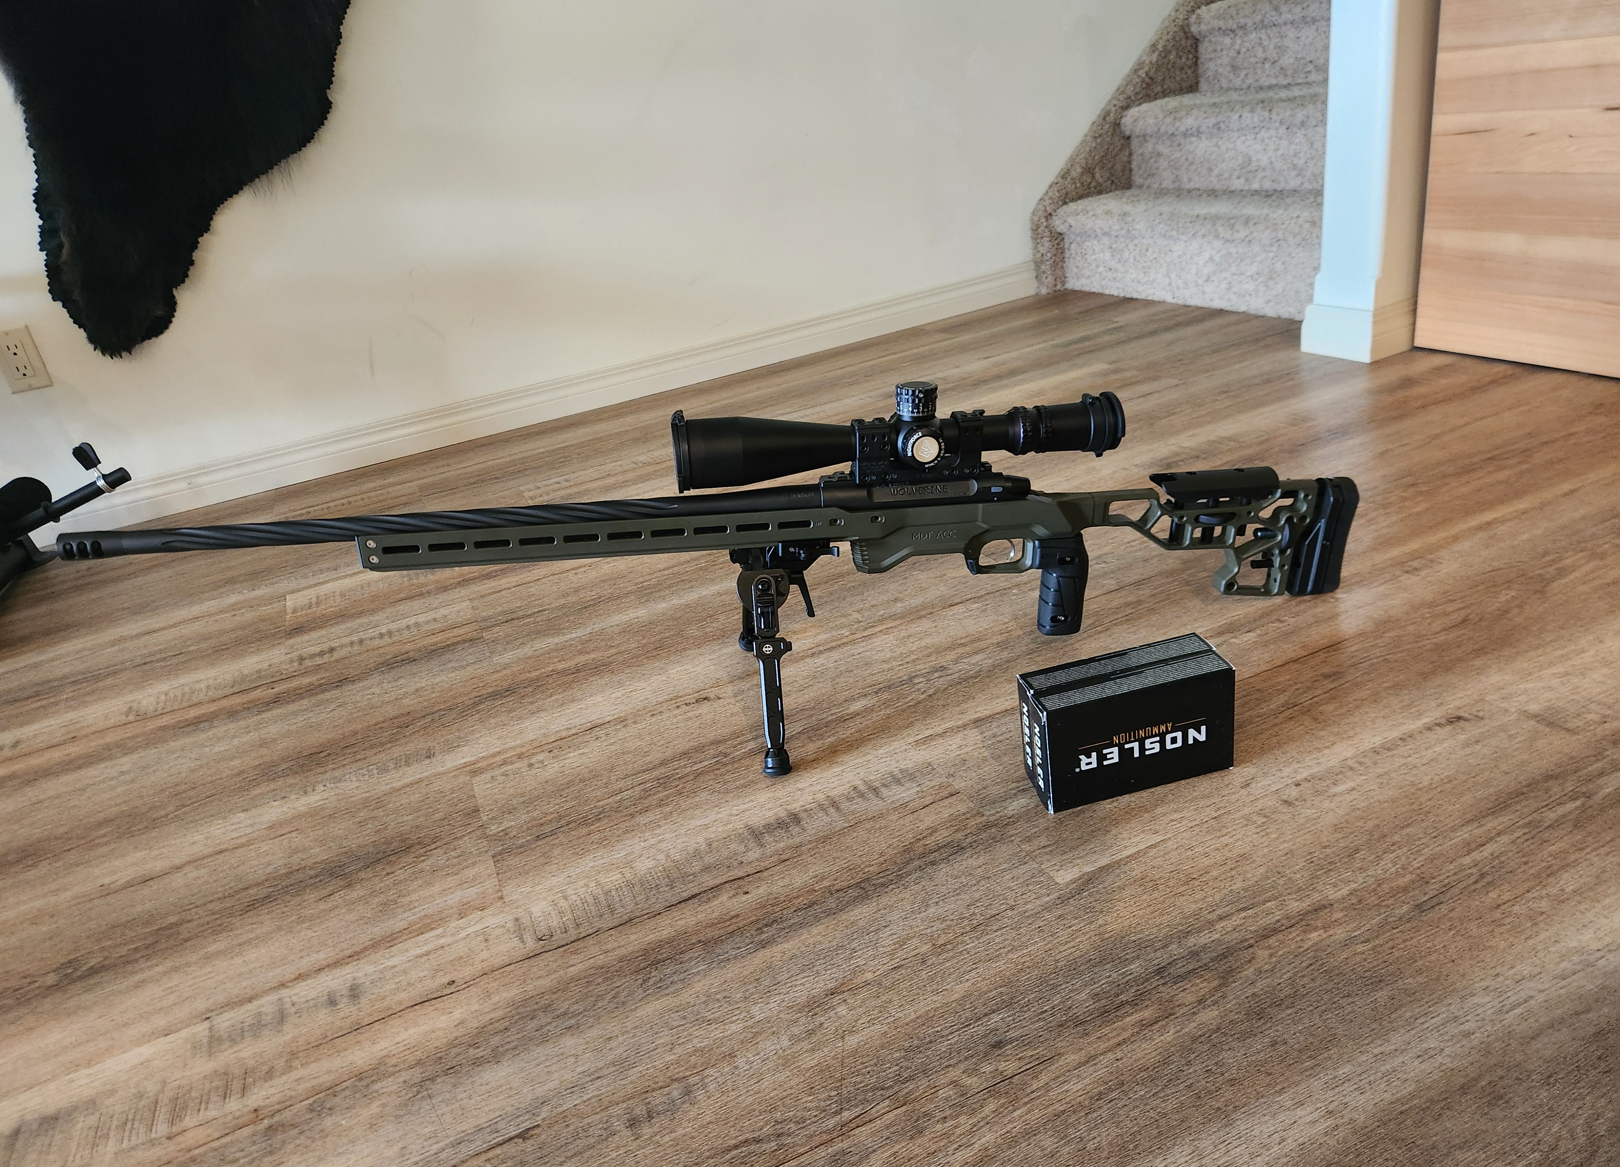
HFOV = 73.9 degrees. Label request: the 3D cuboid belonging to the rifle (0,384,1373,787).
[{"bbox_3d":[-0.044,-0.024,1.065,1.262,0.327,0.282,-6,24,-7],"label":"rifle"}]

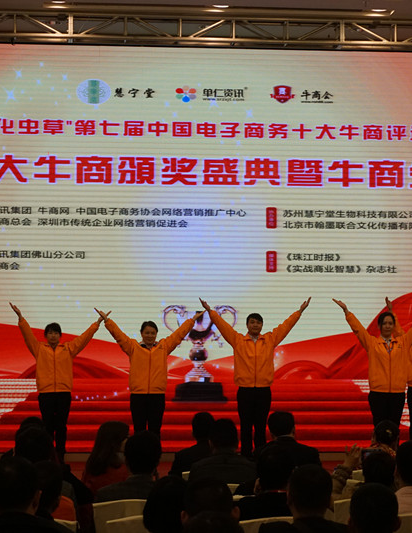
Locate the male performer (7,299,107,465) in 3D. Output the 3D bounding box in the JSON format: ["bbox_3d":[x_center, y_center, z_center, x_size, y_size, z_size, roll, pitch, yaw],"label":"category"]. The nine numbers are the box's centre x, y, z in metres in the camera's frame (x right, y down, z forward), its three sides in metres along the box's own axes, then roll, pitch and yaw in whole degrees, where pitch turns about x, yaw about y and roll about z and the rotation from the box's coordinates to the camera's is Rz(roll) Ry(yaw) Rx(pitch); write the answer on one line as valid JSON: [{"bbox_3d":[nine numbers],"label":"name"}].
[{"bbox_3d":[-1.618,1.298,18.400,1.100,1.800,0.360,0,-3,-6],"label":"male performer"}]

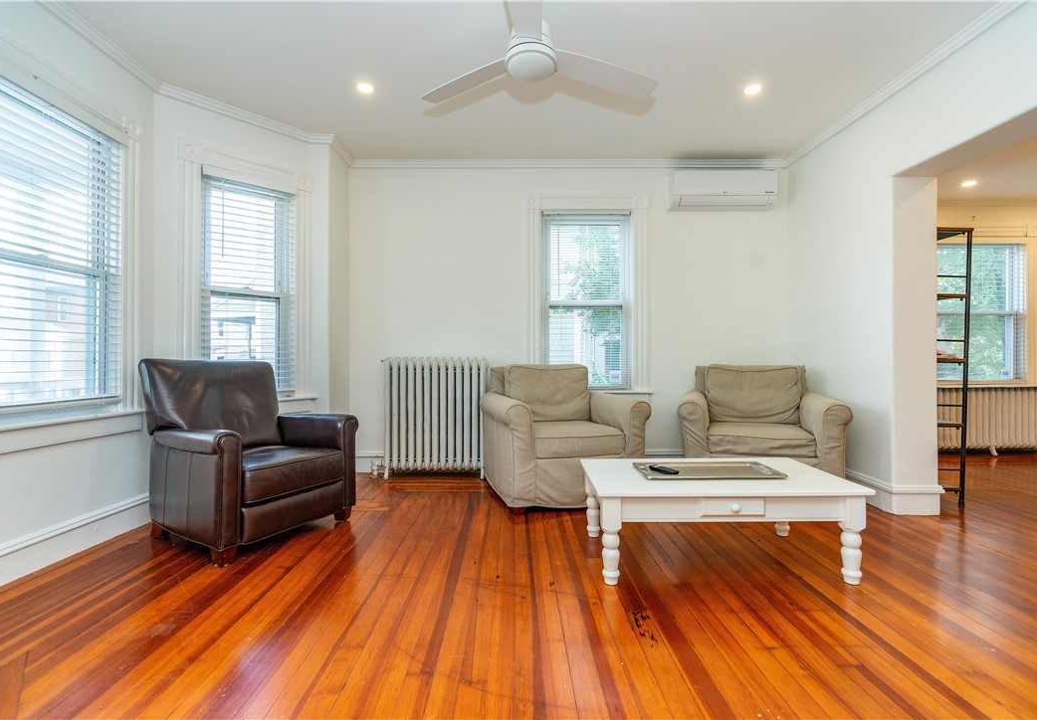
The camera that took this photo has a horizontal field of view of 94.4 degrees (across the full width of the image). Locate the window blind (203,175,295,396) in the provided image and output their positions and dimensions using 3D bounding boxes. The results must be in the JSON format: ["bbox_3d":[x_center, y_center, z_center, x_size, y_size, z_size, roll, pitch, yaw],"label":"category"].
[{"bbox_3d":[-1.840,-0.485,3.300,0.100,1.450,0.610,0,0,45],"label":"window blind"}]

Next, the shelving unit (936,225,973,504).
[{"bbox_3d":[2.745,0.044,3.480,0.360,1.800,0.750,0,0,0],"label":"shelving unit"}]

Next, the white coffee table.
[{"bbox_3d":[0.900,0.741,2.290,1.135,0.406,0.660,0,0,0],"label":"white coffee table"}]

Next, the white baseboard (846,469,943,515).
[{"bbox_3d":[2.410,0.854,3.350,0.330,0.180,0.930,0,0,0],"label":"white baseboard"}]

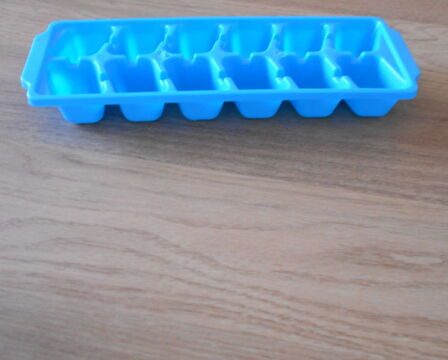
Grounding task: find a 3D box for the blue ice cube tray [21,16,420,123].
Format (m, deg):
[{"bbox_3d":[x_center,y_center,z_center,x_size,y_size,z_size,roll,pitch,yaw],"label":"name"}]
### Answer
[{"bbox_3d":[-0.001,-0.076,0.383,0.262,0.031,0.089,-2,48,-3],"label":"blue ice cube tray"}]

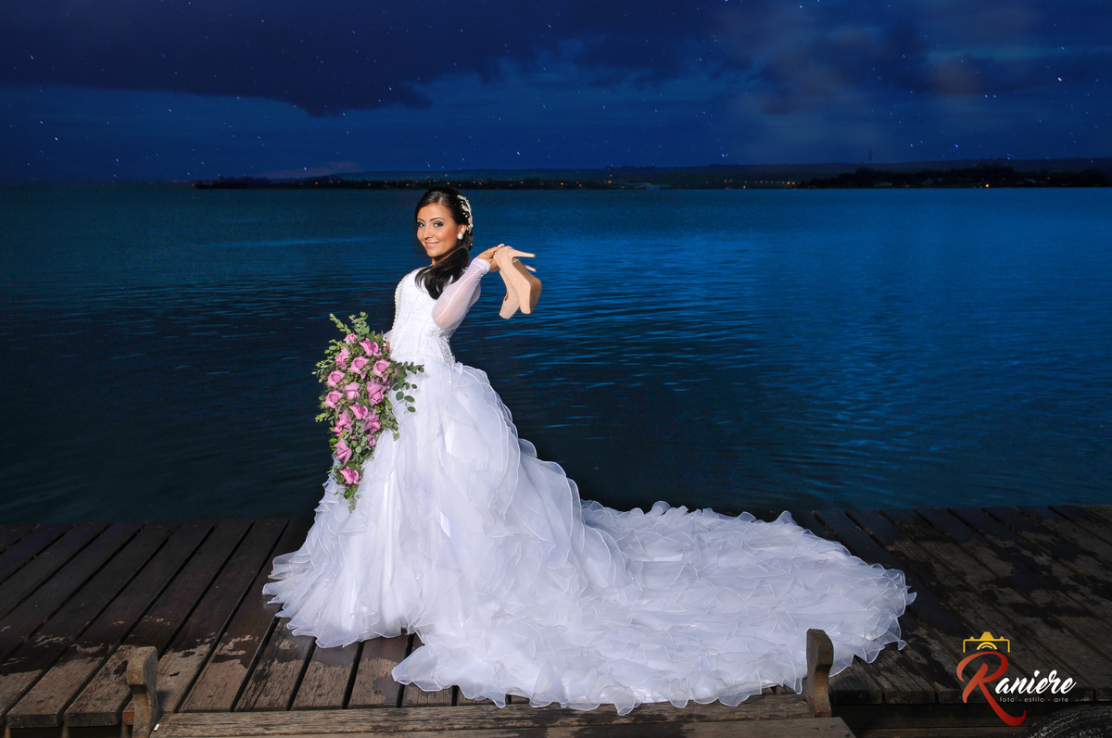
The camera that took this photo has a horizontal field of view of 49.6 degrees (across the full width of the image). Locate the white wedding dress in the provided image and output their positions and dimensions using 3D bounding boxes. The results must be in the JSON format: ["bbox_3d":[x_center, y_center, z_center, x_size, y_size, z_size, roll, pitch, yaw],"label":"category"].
[{"bbox_3d":[0.090,0.241,4.335,2.400,1.290,1.750,-1,9,-6],"label":"white wedding dress"}]

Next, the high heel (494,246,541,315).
[{"bbox_3d":[-0.130,-0.297,4.061,0.155,0.225,0.085,2,4,29],"label":"high heel"}]

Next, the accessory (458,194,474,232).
[{"bbox_3d":[-0.313,-0.542,4.166,0.050,0.130,0.065,-6,10,32],"label":"accessory"}]

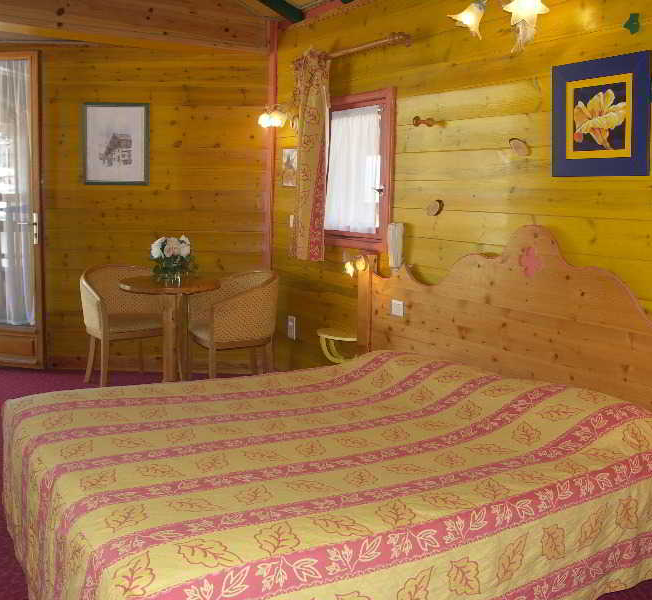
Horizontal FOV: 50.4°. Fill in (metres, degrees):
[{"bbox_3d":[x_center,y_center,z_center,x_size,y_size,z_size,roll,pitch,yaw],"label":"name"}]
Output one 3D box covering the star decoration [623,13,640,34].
[{"bbox_3d":[1.057,-0.959,2.407,0.015,0.070,0.071,-6,11,-33],"label":"star decoration"}]

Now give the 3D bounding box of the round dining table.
[{"bbox_3d":[-0.965,0.253,4.353,0.630,0.730,0.630,0,10,0],"label":"round dining table"}]

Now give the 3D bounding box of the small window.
[{"bbox_3d":[0.160,-0.698,3.828,0.090,0.830,0.660,-6,11,-33],"label":"small window"}]

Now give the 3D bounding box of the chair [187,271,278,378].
[{"bbox_3d":[-0.560,0.232,4.370,0.540,0.765,0.550,-4,10,-24],"label":"chair"}]

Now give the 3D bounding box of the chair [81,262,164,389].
[{"bbox_3d":[-1.310,0.199,4.567,0.550,0.765,0.540,-8,12,-39],"label":"chair"}]

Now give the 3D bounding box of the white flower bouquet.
[{"bbox_3d":[-0.936,-0.254,4.257,0.280,0.301,0.270,-2,10,-11],"label":"white flower bouquet"}]

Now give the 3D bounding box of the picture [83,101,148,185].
[{"bbox_3d":[-1.428,-1.054,4.709,0.460,0.545,0.025,1,10,6],"label":"picture"}]

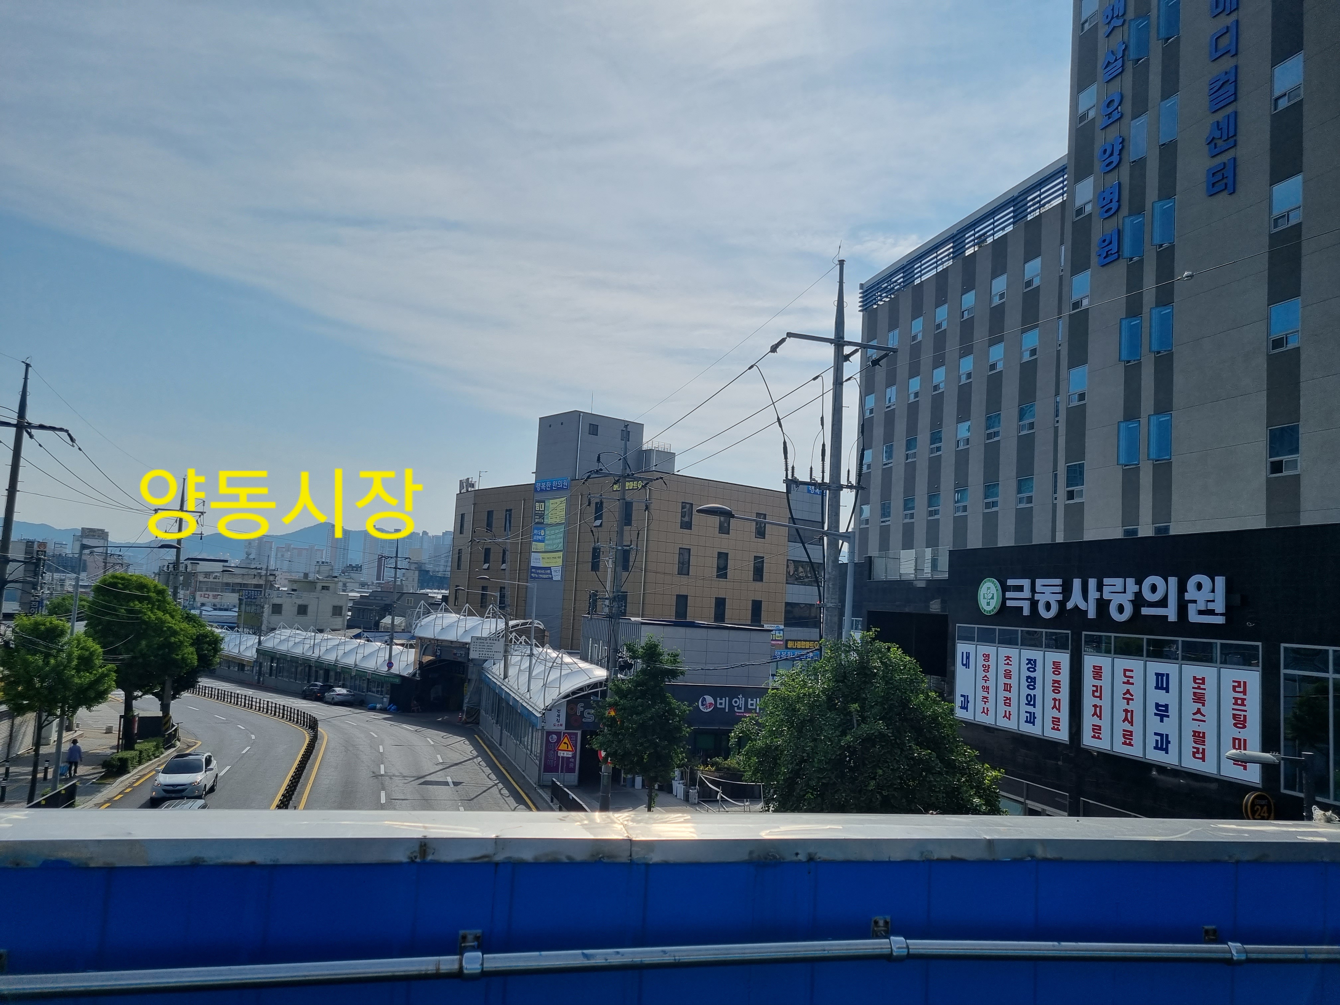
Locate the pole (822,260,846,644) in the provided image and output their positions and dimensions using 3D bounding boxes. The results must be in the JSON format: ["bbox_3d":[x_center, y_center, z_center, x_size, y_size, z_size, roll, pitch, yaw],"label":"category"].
[{"bbox_3d":[3.113,2.568,20.154,0.380,15.300,0.380,5,-6,-18],"label":"pole"}]

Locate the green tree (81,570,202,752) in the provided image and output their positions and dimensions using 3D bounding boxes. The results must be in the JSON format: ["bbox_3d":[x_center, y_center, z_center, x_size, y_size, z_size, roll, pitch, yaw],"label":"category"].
[{"bbox_3d":[-27.100,8.181,51.439,5.800,9.000,5.800,3,-6,0],"label":"green tree"}]

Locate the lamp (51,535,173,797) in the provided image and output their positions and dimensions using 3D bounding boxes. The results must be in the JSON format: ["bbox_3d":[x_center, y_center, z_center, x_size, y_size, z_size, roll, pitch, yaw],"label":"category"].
[{"bbox_3d":[-20.190,6.309,36.773,3.300,9.300,0.350,5,-6,-12],"label":"lamp"}]

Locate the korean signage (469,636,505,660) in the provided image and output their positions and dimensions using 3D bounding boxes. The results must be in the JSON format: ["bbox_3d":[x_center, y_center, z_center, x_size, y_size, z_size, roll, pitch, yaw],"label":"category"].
[{"bbox_3d":[-9.636,7.701,53.000,1.760,1.200,0.100,5,-6,-19],"label":"korean signage"}]

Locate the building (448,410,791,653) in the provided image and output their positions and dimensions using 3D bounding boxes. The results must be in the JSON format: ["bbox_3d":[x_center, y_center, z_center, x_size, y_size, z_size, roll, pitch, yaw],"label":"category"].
[{"bbox_3d":[-6.305,5.315,92.085,13.800,24.500,34.000,8,-7,-36],"label":"building"}]

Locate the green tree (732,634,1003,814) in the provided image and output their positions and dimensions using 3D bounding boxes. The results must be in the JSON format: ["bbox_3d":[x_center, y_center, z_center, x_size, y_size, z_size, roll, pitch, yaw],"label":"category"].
[{"bbox_3d":[3.497,6.355,18.620,5.000,7.800,5.000,3,-6,0],"label":"green tree"}]

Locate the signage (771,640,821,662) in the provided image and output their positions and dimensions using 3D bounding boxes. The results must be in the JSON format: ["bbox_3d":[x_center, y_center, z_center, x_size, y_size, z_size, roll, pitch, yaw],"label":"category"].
[{"bbox_3d":[10.363,12.069,82.000,5.900,1.900,0.300,8,-7,-39],"label":"signage"}]

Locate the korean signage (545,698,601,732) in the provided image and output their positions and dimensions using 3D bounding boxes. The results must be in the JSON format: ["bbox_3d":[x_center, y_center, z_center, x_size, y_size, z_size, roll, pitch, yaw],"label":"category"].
[{"bbox_3d":[-4.343,9.481,44.900,2.500,1.500,0.150,6,-6,-21],"label":"korean signage"}]

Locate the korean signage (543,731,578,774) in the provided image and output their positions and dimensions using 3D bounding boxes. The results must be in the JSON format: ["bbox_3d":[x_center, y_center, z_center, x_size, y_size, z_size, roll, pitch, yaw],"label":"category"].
[{"bbox_3d":[-4.814,11.063,44.500,1.600,1.880,0.080,6,-6,-21],"label":"korean signage"}]

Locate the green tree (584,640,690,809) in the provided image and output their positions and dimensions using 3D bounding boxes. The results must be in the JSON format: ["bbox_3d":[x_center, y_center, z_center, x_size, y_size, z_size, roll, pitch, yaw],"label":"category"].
[{"bbox_3d":[-1.097,8.486,37.000,3.900,7.300,3.900,4,-6,0],"label":"green tree"}]

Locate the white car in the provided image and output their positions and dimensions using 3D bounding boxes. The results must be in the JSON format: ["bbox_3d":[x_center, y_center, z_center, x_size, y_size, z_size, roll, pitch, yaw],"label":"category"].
[{"bbox_3d":[-19.447,10.963,40.618,1.840,1.670,4.410,4,-8,-14],"label":"white car"}]

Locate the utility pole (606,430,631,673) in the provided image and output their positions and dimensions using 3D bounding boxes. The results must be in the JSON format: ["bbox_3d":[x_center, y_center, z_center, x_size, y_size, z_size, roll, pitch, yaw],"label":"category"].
[{"bbox_3d":[-2.131,4.530,37.470,0.380,15.000,0.380,4,-6,0],"label":"utility pole"}]

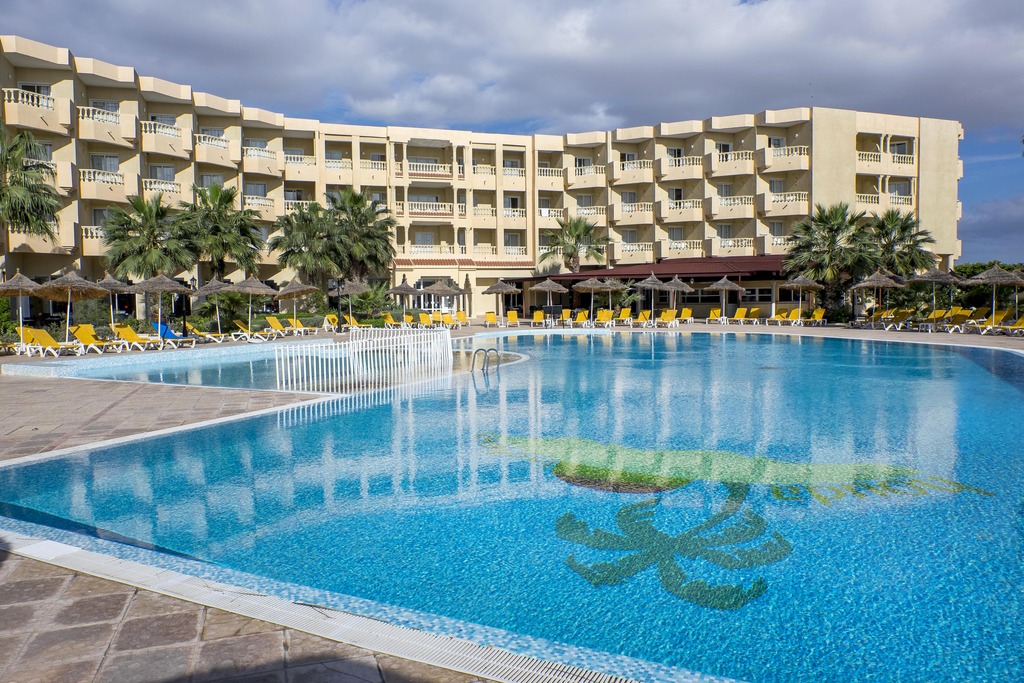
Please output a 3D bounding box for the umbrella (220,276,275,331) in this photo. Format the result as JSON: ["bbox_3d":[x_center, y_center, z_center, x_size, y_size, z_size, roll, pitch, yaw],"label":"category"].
[{"bbox_3d":[-10.427,-1.359,27.118,2.130,2.590,2.130,-1,4,0],"label":"umbrella"}]

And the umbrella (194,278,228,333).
[{"bbox_3d":[-13.042,-1.477,30.155,2.200,2.777,2.200,-1,3,0],"label":"umbrella"}]

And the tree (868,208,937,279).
[{"bbox_3d":[23.439,-4.660,41.314,4.400,6.831,4.400,-1,3,0],"label":"tree"}]

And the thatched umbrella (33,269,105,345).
[{"bbox_3d":[-15.678,-1.151,24.216,2.500,2.650,2.500,-1,4,0],"label":"thatched umbrella"}]

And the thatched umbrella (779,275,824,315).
[{"bbox_3d":[14.698,-2.060,34.720,2.200,2.530,2.200,-1,4,0],"label":"thatched umbrella"}]

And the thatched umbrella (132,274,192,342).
[{"bbox_3d":[-13.085,-1.158,25.566,2.300,2.691,2.300,-1,3,0],"label":"thatched umbrella"}]

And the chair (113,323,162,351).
[{"bbox_3d":[-12.873,-0.136,23.444,1.830,0.900,0.690,1,4,25],"label":"chair"}]

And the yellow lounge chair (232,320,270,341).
[{"bbox_3d":[-10.857,-0.467,28.765,1.780,0.870,0.690,0,4,16],"label":"yellow lounge chair"}]

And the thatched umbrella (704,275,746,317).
[{"bbox_3d":[11.529,-2.206,36.918,2.150,2.610,2.150,-1,4,0],"label":"thatched umbrella"}]

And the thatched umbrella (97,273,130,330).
[{"bbox_3d":[-16.317,-1.448,27.711,2.050,2.820,2.050,-1,4,0],"label":"thatched umbrella"}]

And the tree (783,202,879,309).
[{"bbox_3d":[17.398,-4.273,37.293,5.100,6.570,5.100,-1,4,0],"label":"tree"}]

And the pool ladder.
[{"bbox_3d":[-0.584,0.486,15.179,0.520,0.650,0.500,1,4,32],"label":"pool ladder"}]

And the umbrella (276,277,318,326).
[{"bbox_3d":[-10.318,-1.649,32.752,2.150,2.737,2.150,-1,3,0],"label":"umbrella"}]

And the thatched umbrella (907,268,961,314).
[{"bbox_3d":[16.906,-1.642,27.318,2.130,2.590,2.130,-1,4,0],"label":"thatched umbrella"}]

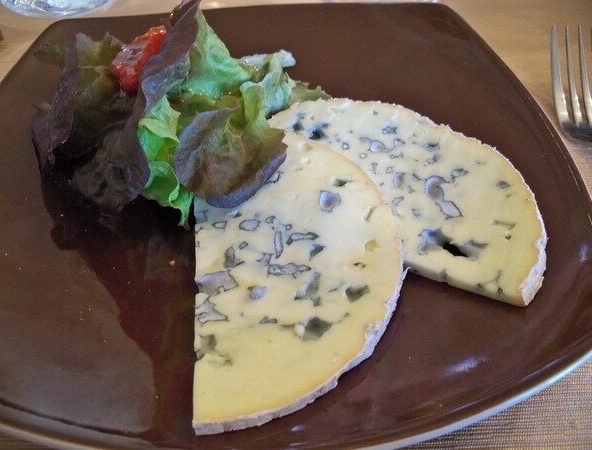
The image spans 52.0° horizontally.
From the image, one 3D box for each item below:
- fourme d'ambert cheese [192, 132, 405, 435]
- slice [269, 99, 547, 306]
[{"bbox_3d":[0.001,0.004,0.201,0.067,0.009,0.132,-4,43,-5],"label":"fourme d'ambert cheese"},{"bbox_3d":[0.030,-0.020,0.237,0.129,0.008,0.086,17,46,15],"label":"slice"}]

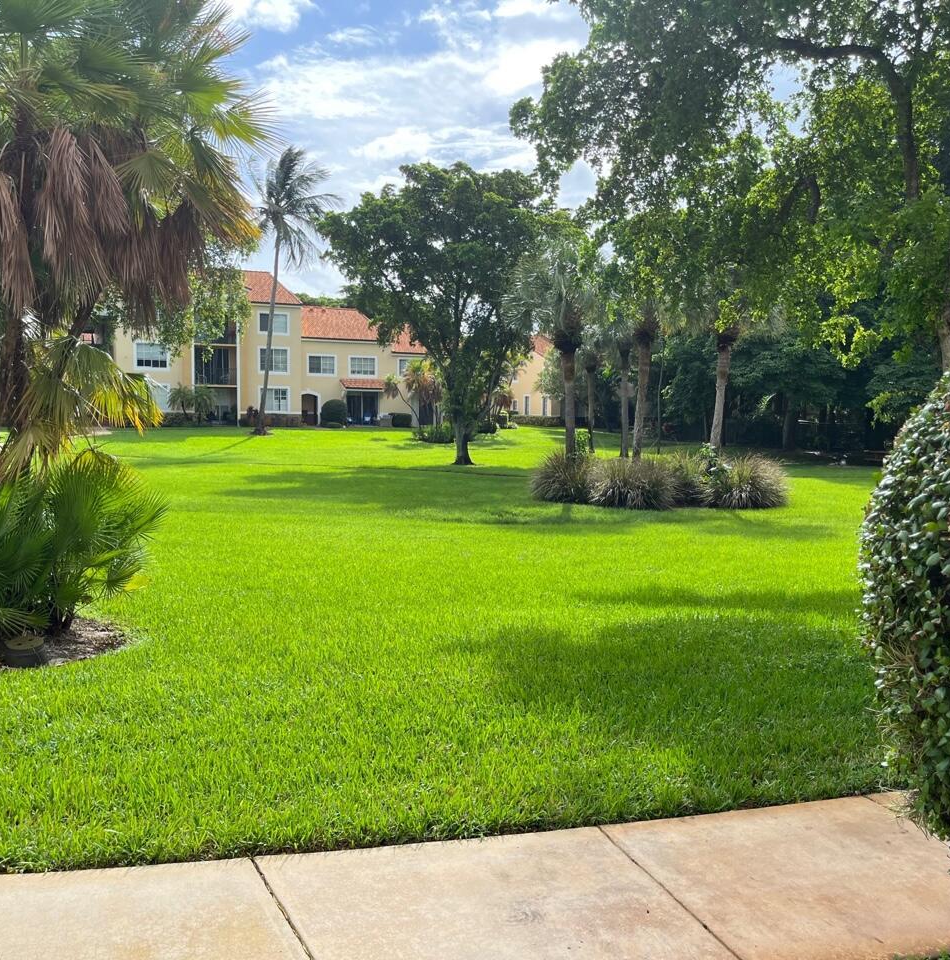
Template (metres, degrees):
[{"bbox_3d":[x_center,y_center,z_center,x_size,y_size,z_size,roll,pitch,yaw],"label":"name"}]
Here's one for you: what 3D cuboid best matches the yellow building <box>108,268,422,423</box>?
[{"bbox_3d":[-15.600,-9.600,72.000,23.000,11.300,11.500,-1,4,-21],"label":"yellow building"}]

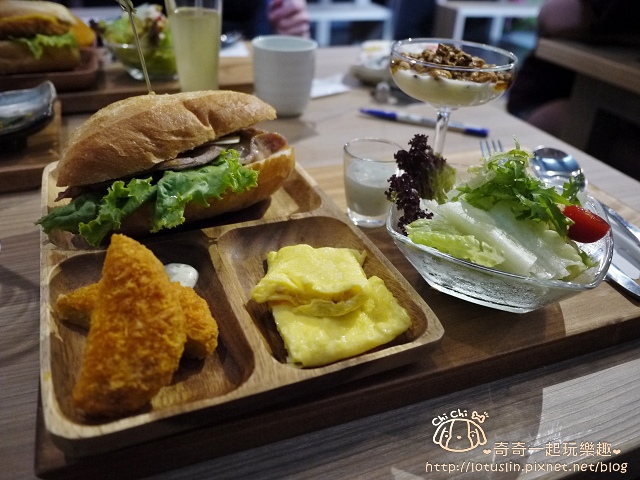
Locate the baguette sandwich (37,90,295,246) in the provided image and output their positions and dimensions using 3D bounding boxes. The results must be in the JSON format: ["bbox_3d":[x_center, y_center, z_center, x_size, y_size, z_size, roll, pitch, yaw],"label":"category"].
[{"bbox_3d":[-0.095,-0.059,0.349,0.172,0.072,0.078,-18,39,-31],"label":"baguette sandwich"}]

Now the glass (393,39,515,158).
[{"bbox_3d":[0.091,-0.089,0.400,0.094,0.106,0.094,4,33,0],"label":"glass"}]

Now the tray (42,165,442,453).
[{"bbox_3d":[-0.069,0.001,0.323,0.185,0.017,0.263,-10,35,-22],"label":"tray"}]

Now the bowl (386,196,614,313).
[{"bbox_3d":[0.106,0.001,0.318,0.127,0.044,0.127,16,34,18],"label":"bowl"}]

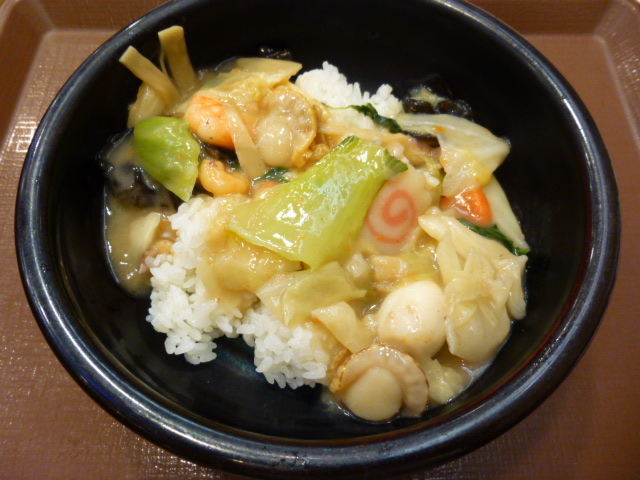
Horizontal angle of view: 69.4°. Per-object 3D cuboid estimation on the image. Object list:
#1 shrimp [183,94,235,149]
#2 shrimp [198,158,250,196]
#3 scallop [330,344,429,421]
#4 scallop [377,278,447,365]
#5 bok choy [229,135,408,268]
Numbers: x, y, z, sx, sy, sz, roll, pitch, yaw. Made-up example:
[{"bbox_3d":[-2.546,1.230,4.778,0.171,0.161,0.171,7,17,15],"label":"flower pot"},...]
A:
[{"bbox_3d":[-0.049,-0.053,0.206,0.021,0.017,0.024,-23,67,-10],"label":"shrimp"},{"bbox_3d":[-0.041,-0.026,0.199,0.020,0.012,0.015,23,67,11],"label":"shrimp"},{"bbox_3d":[0.021,0.050,0.161,0.032,0.015,0.027,4,65,2],"label":"scallop"},{"bbox_3d":[0.033,0.029,0.168,0.024,0.022,0.026,0,65,0],"label":"scallop"},{"bbox_3d":[0.000,-0.016,0.181,0.038,0.017,0.058,39,71,17],"label":"bok choy"}]

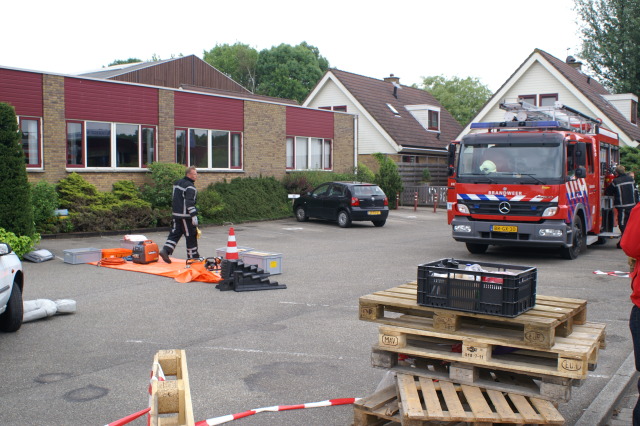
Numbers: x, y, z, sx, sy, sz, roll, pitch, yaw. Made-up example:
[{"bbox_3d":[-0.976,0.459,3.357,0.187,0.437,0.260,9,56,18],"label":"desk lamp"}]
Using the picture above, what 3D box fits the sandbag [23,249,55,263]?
[{"bbox_3d":[-5.663,0.852,13.873,0.560,0.170,0.480,1,4,20],"label":"sandbag"}]

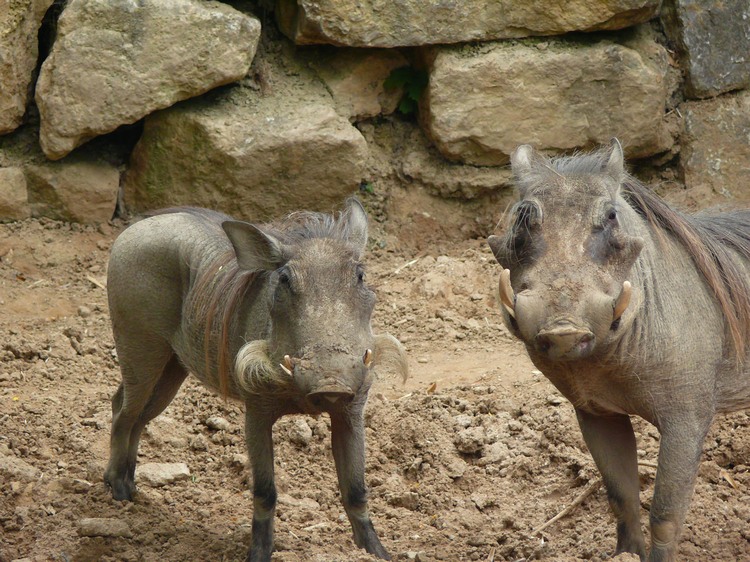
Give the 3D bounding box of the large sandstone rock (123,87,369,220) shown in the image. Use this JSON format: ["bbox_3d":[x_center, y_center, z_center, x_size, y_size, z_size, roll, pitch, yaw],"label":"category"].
[{"bbox_3d":[-0.281,-0.273,14.757,0.534,0.276,0.320,0,12,0],"label":"large sandstone rock"}]

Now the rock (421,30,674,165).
[{"bbox_3d":[0.376,-0.402,14.837,0.548,0.278,0.280,0,12,0],"label":"rock"}]

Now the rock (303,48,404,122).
[{"bbox_3d":[-0.048,-0.445,15.048,0.236,0.152,0.200,0,12,0],"label":"rock"}]

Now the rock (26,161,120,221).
[{"bbox_3d":[-0.665,-0.198,14.738,0.197,0.124,0.180,0,12,0],"label":"rock"}]

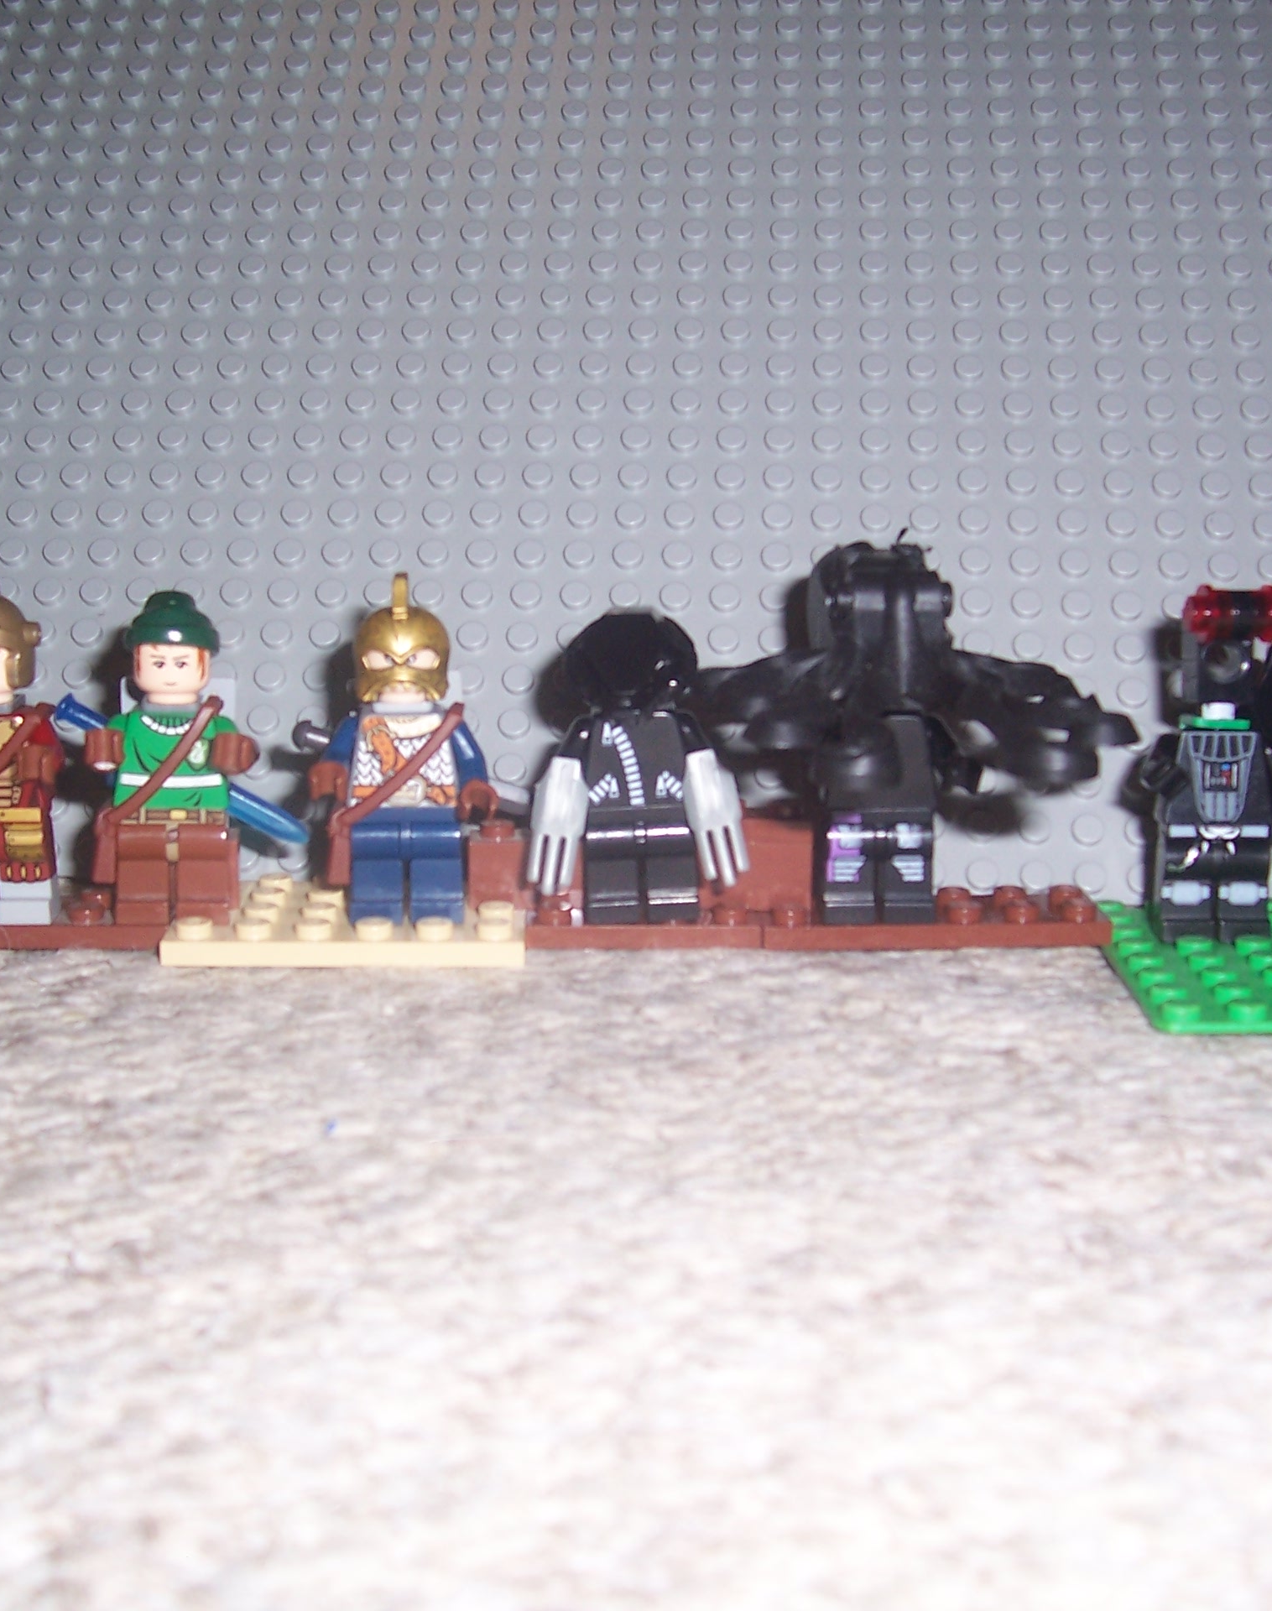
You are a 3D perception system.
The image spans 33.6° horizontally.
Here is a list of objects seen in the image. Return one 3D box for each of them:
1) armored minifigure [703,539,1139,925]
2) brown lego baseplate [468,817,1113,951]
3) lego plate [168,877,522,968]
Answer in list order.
[{"bbox_3d":[0.037,-0.009,0.286,0.059,0.051,0.039,0,12,-2],"label":"armored minifigure"},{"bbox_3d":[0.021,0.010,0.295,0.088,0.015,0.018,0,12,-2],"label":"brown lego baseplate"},{"bbox_3d":[-0.039,0.015,0.294,0.048,0.005,0.032,0,12,-2],"label":"lego plate"}]

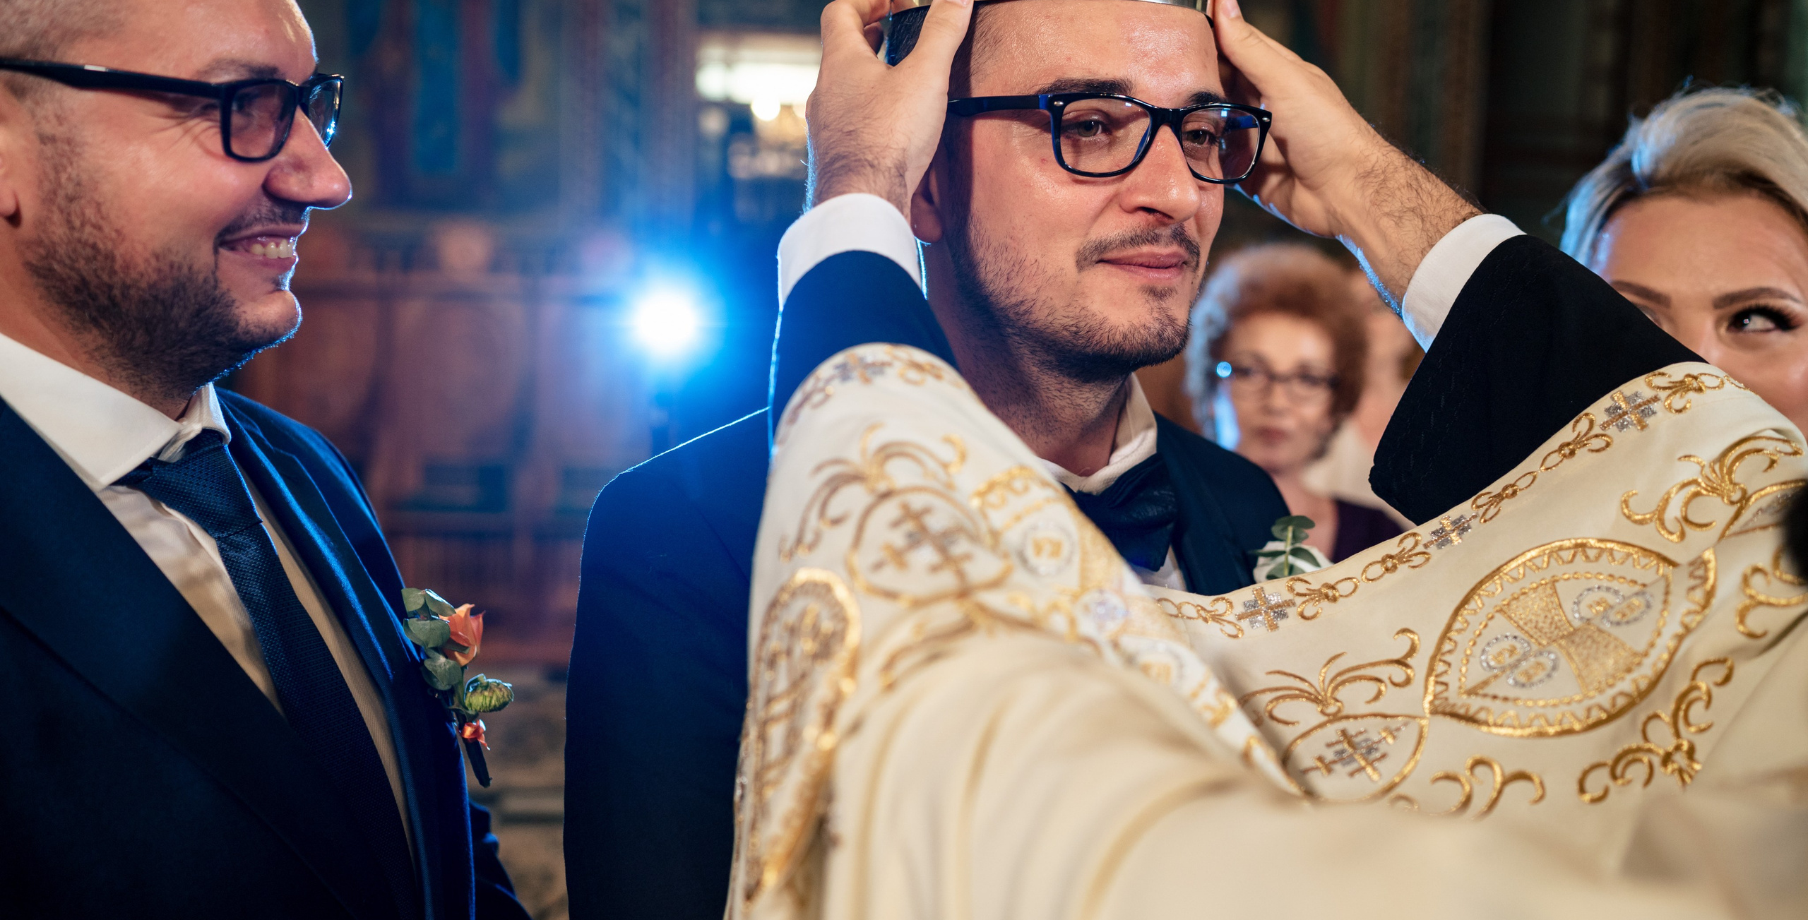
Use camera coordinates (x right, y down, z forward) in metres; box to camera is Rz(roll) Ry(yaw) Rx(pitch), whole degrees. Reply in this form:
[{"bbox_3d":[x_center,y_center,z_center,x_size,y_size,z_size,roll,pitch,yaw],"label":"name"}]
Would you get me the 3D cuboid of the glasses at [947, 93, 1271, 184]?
[{"bbox_3d":[0.102,-0.170,0.944,0.141,0.046,0.145,-2,9,-27],"label":"glasses"}]

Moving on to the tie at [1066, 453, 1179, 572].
[{"bbox_3d":[0.099,0.029,0.937,0.116,0.062,0.036,-2,7,-33],"label":"tie"}]

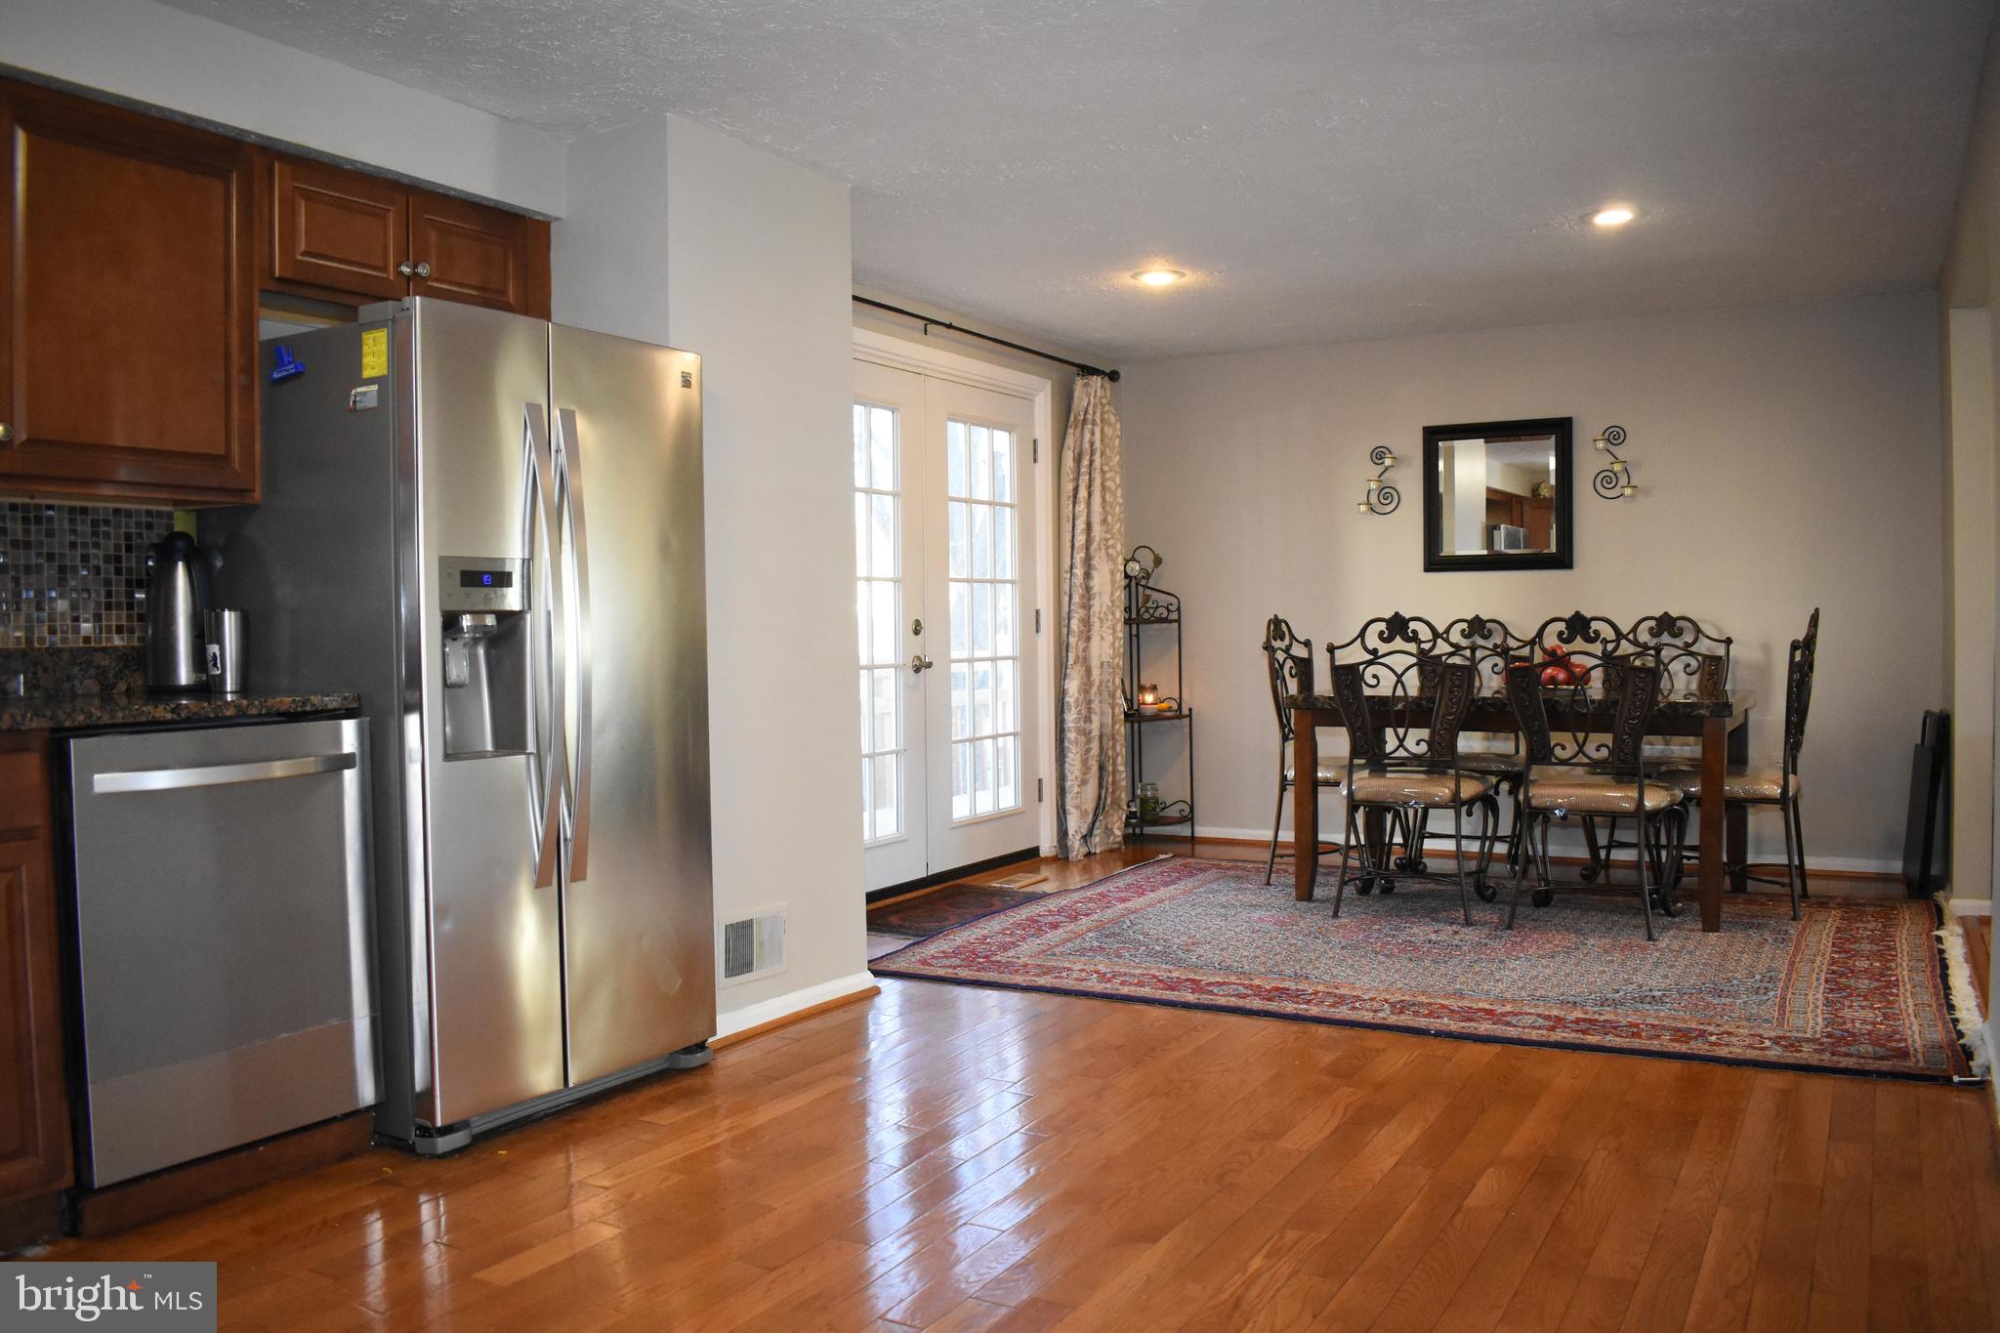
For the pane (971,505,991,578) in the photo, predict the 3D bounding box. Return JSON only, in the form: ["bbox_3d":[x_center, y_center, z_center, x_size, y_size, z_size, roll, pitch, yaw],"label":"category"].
[{"bbox_3d":[-0.080,-0.534,6.415,0.020,0.305,0.160,0,2,31],"label":"pane"}]

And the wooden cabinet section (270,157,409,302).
[{"bbox_3d":[-1.577,-0.958,3.386,0.300,0.258,0.340,0,2,31],"label":"wooden cabinet section"}]

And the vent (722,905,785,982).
[{"bbox_3d":[-0.660,0.753,4.065,0.020,0.200,0.286,0,2,31],"label":"vent"}]

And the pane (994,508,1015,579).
[{"bbox_3d":[0.021,-0.551,6.691,0.020,0.307,0.179,0,2,31],"label":"pane"}]

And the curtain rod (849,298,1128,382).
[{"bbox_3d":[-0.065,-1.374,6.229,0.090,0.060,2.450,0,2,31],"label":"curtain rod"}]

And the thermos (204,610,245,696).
[{"bbox_3d":[-1.470,-0.025,2.833,0.078,0.165,0.078,0,2,31],"label":"thermos"}]

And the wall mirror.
[{"bbox_3d":[2.179,-0.746,6.580,0.635,0.652,0.035,0,2,31],"label":"wall mirror"}]

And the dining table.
[{"bbox_3d":[1.964,0.491,5.645,1.570,0.768,0.930,0,2,32],"label":"dining table"}]

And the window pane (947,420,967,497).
[{"bbox_3d":[-0.179,-0.867,6.248,0.020,0.325,0.148,0,2,31],"label":"window pane"}]

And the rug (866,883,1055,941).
[{"bbox_3d":[-0.186,0.916,5.613,0.560,0.012,0.950,0,2,31],"label":"rug"}]

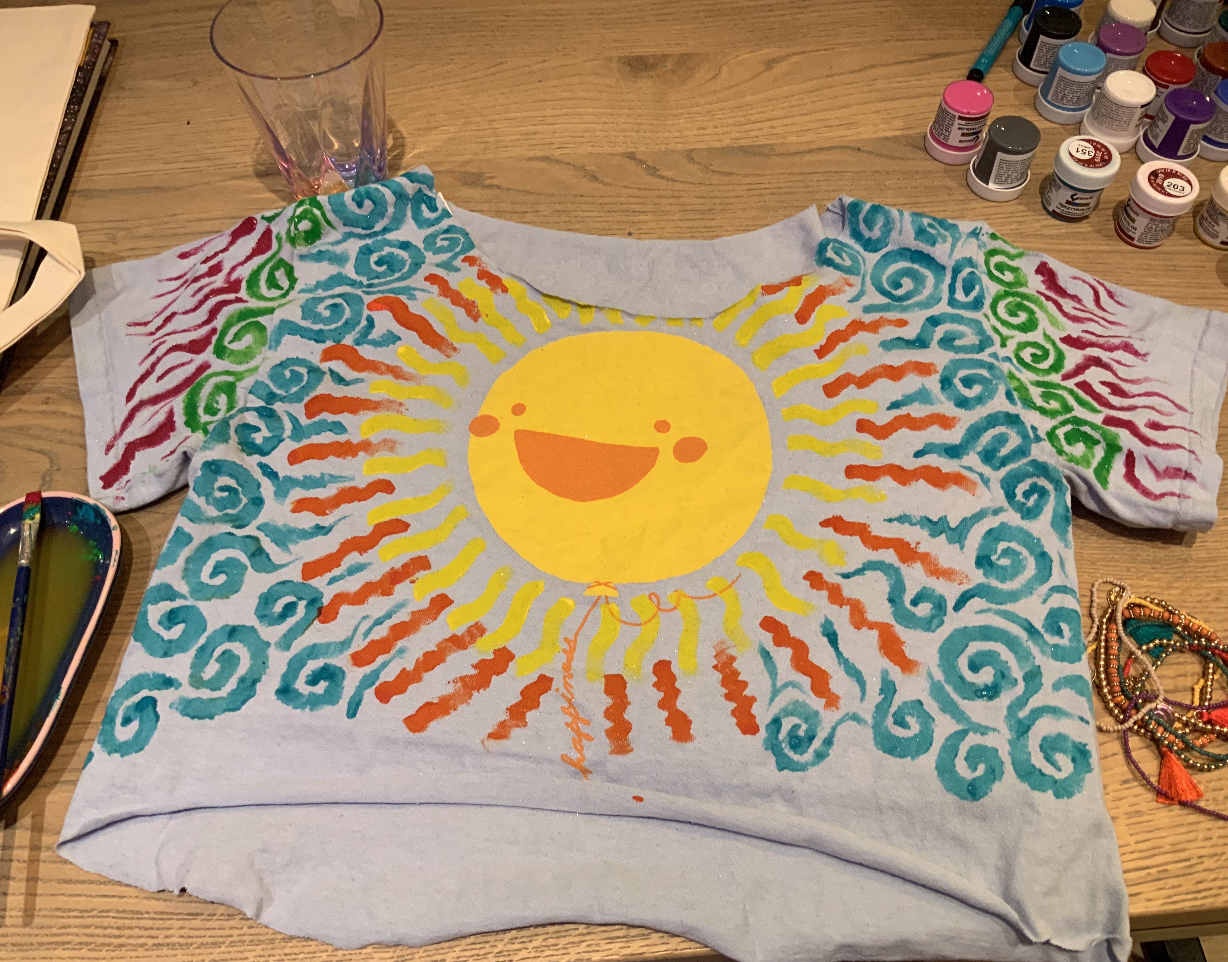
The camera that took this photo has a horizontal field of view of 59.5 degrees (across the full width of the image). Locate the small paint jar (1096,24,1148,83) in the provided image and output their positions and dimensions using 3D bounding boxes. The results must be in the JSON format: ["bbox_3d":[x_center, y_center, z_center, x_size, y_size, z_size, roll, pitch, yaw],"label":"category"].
[{"bbox_3d":[0.411,-0.345,0.889,0.045,0.047,0.045,1,59,1],"label":"small paint jar"}]

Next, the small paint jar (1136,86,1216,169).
[{"bbox_3d":[0.445,-0.278,0.849,0.045,0.047,0.045,0,59,0],"label":"small paint jar"}]

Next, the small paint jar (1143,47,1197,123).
[{"bbox_3d":[0.441,-0.315,0.871,0.045,0.047,0.045,0,59,0],"label":"small paint jar"}]

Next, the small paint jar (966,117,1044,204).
[{"bbox_3d":[0.303,-0.250,0.833,0.045,0.047,0.045,0,59,0],"label":"small paint jar"}]

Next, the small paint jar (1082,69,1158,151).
[{"bbox_3d":[0.403,-0.295,0.859,0.045,0.047,0.045,0,59,0],"label":"small paint jar"}]

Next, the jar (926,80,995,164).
[{"bbox_3d":[0.275,-0.285,0.854,0.045,0.047,0.045,0,59,0],"label":"jar"}]

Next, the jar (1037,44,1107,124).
[{"bbox_3d":[0.374,-0.325,0.877,0.045,0.047,0.045,0,59,0],"label":"jar"}]

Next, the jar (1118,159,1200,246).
[{"bbox_3d":[0.406,-0.206,0.806,0.045,0.047,0.045,2,59,1],"label":"jar"}]

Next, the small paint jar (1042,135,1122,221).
[{"bbox_3d":[0.355,-0.229,0.820,0.045,0.047,0.045,0,59,0],"label":"small paint jar"}]

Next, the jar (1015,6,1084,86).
[{"bbox_3d":[0.364,-0.364,0.900,0.045,0.047,0.045,5,59,3],"label":"jar"}]

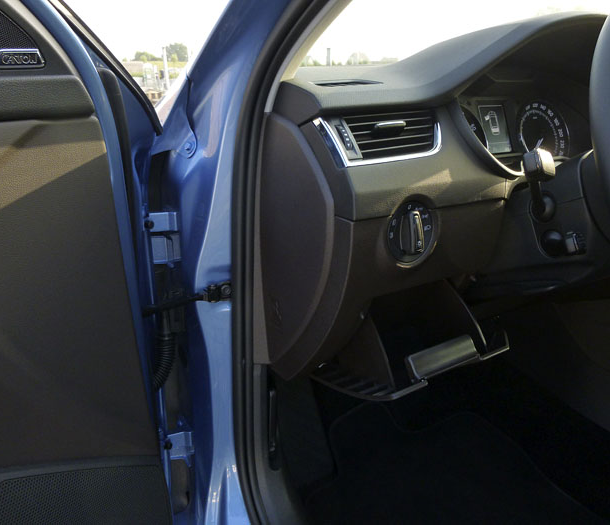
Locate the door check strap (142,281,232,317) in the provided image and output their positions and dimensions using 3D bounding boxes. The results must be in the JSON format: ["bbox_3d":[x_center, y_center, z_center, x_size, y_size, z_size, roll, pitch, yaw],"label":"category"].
[{"bbox_3d":[-0.173,0.053,0.740,0.135,0.028,0.024,-14,25,-34],"label":"door check strap"}]

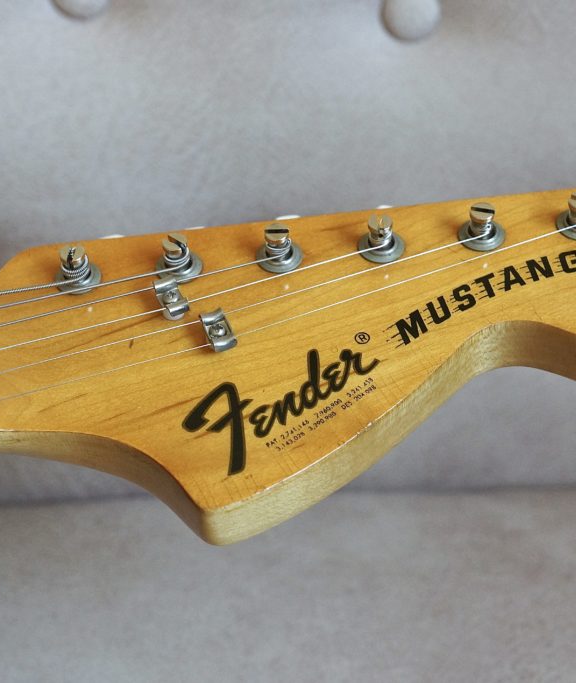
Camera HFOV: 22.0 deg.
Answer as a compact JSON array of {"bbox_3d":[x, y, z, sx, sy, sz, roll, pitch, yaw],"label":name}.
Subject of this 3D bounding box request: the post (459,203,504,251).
[{"bbox_3d":[0.048,-0.029,0.364,0.011,0.008,0.011,-6,50,-2],"label":"post"}]

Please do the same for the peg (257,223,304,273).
[{"bbox_3d":[-0.002,-0.024,0.362,0.011,0.008,0.011,-6,50,-2],"label":"peg"}]

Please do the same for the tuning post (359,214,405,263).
[{"bbox_3d":[0.023,-0.026,0.363,0.011,0.008,0.011,-6,50,-2],"label":"tuning post"}]

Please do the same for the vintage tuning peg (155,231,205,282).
[{"bbox_3d":[-0.027,-0.021,0.362,0.011,0.008,0.011,-6,50,-2],"label":"vintage tuning peg"}]

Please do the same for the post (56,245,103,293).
[{"bbox_3d":[-0.052,-0.019,0.361,0.011,0.008,0.011,-6,50,-2],"label":"post"}]

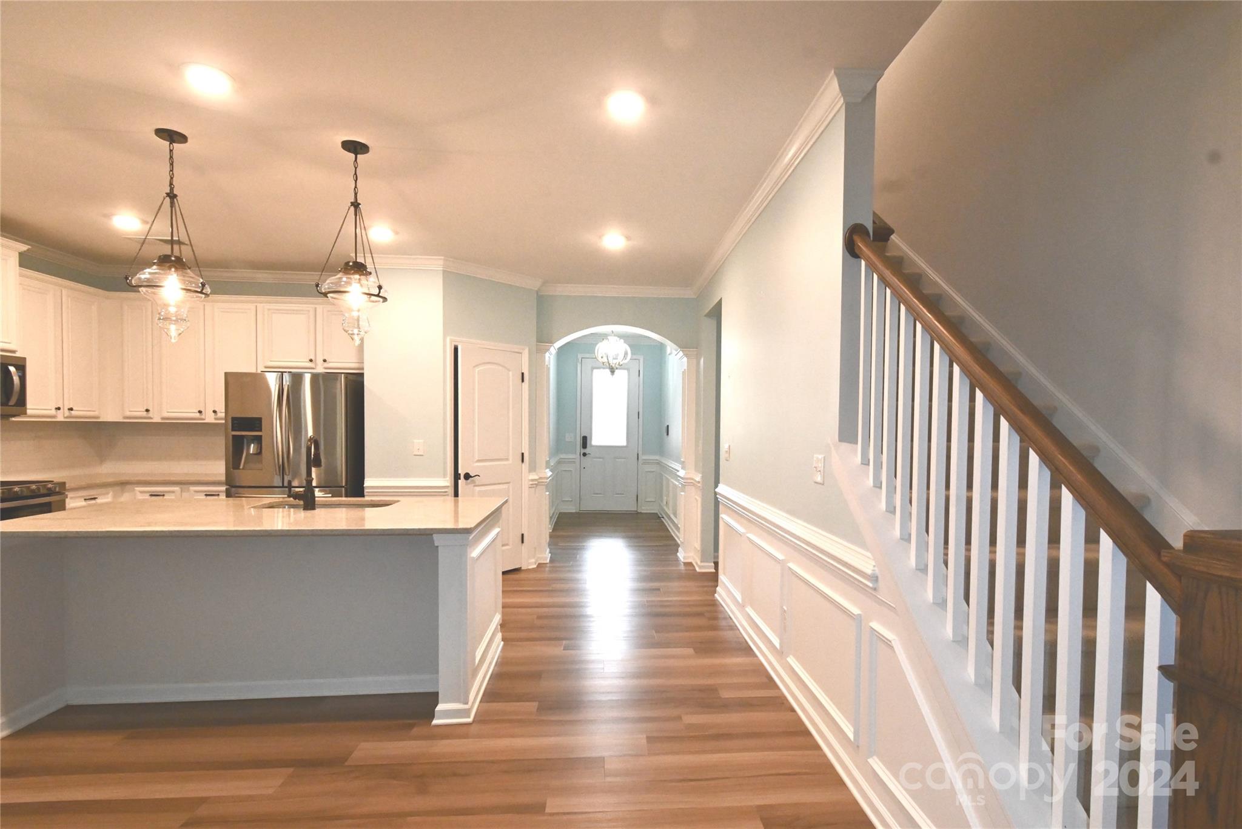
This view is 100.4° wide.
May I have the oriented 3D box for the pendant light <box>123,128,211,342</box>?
[{"bbox_3d":[-2.116,-0.833,2.436,0.310,0.984,0.310,0,-1,-3],"label":"pendant light"}]

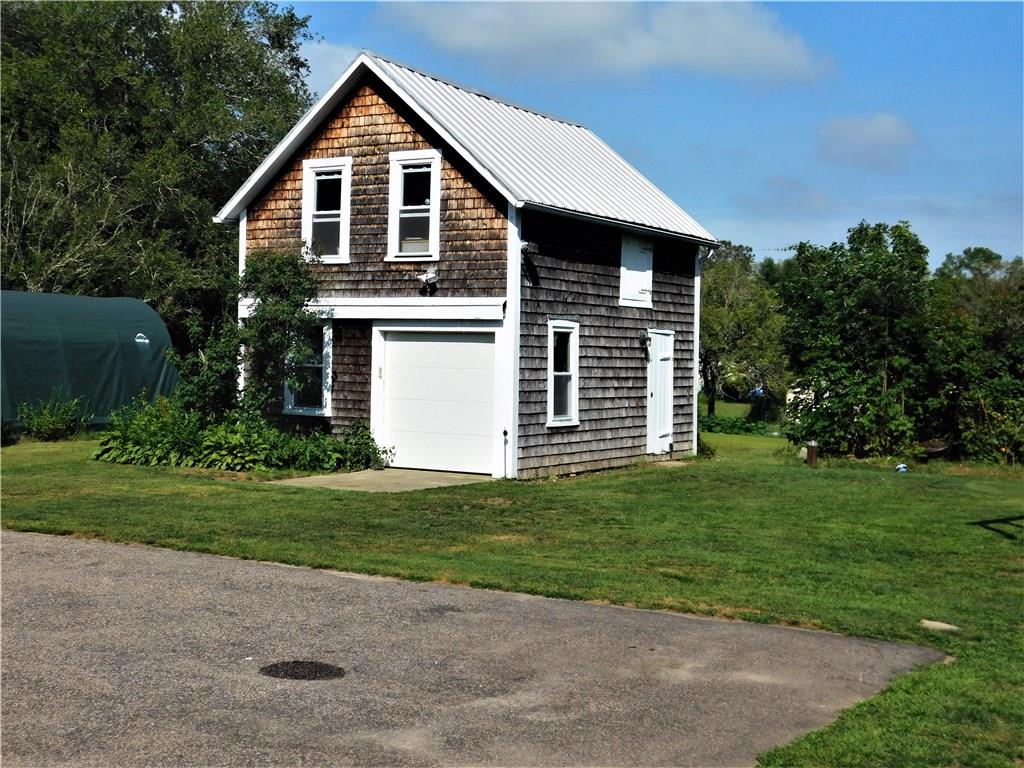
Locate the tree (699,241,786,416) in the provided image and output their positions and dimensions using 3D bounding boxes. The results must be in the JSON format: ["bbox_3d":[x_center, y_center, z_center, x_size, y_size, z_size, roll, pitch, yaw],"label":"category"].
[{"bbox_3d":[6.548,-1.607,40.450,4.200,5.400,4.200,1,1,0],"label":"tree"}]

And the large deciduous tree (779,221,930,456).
[{"bbox_3d":[6.941,-0.969,26.757,3.000,4.650,3.000,1,1,0],"label":"large deciduous tree"}]

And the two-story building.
[{"bbox_3d":[-0.501,-1.899,23.299,5.881,6.348,6.952,2,1,32],"label":"two-story building"}]

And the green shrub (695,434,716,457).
[{"bbox_3d":[3.514,1.109,24.396,0.550,0.450,0.550,1,1,0],"label":"green shrub"}]

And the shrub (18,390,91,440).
[{"bbox_3d":[-8.995,0.582,26.191,1.350,0.950,1.200,1,1,0],"label":"shrub"}]

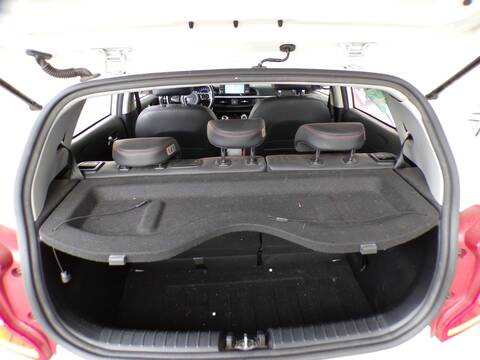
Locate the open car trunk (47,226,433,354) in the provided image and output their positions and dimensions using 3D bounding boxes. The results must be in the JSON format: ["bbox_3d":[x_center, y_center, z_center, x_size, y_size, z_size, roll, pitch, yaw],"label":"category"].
[{"bbox_3d":[0.002,0.295,1.160,1.080,0.480,0.600,-3,25,-2],"label":"open car trunk"}]

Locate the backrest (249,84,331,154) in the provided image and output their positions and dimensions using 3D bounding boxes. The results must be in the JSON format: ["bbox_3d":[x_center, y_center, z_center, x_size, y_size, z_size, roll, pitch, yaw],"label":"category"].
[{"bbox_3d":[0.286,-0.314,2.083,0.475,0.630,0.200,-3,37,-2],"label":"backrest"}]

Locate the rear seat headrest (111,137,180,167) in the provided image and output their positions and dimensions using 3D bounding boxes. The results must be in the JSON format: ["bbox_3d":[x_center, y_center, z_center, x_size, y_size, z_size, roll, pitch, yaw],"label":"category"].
[{"bbox_3d":[-0.332,-0.098,1.183,0.230,0.110,0.105,-3,29,-2],"label":"rear seat headrest"}]

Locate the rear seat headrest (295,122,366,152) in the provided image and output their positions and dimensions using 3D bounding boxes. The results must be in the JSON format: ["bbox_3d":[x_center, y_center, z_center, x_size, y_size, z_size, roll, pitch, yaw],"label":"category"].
[{"bbox_3d":[0.323,-0.155,1.185,0.235,0.110,0.105,-3,29,-2],"label":"rear seat headrest"}]

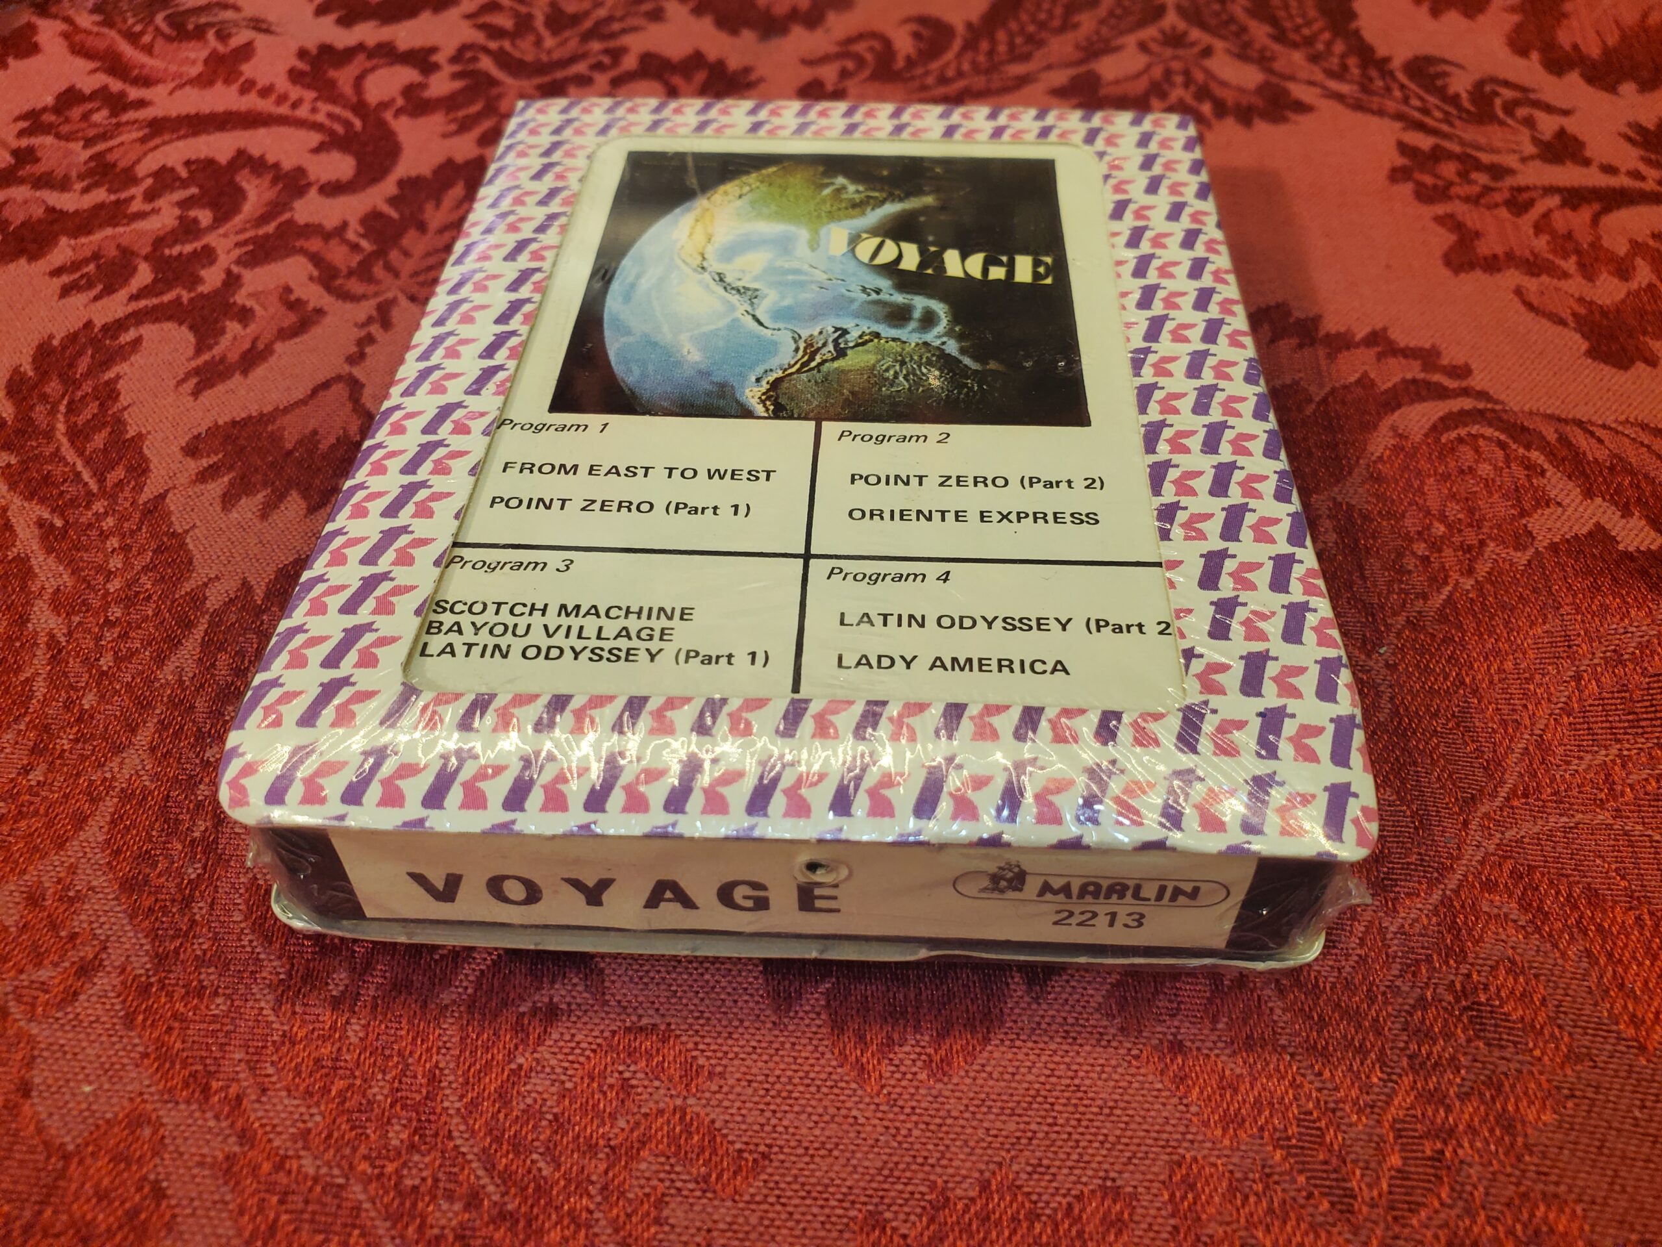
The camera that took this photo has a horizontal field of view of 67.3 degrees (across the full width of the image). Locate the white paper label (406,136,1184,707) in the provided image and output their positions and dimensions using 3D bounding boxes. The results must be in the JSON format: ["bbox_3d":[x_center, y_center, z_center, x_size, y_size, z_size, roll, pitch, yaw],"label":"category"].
[{"bbox_3d":[-0.001,-0.033,0.153,0.075,0.002,0.108,2,49,3],"label":"white paper label"}]

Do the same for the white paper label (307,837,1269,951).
[{"bbox_3d":[-0.004,0.025,0.117,0.084,0.018,0.002,2,49,3],"label":"white paper label"}]

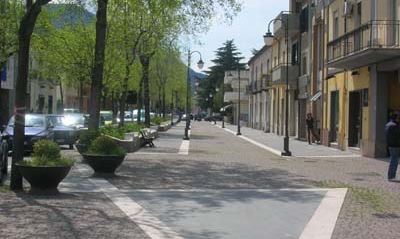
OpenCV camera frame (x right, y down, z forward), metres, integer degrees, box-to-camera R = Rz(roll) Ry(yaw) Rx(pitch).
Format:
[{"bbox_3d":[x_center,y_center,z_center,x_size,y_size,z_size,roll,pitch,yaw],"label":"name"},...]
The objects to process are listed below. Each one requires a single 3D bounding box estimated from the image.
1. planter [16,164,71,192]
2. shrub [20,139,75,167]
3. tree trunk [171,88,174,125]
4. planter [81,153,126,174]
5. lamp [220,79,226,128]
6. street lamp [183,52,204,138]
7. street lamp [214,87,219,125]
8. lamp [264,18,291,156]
[{"bbox_3d":[-3.274,1.226,13.148,1.200,0.570,1.200,0,0,-1],"label":"planter"},{"bbox_3d":[-3.232,0.701,13.144,1.120,0.560,1.100,0,0,-1],"label":"shrub"},{"bbox_3d":[-3.618,-1.553,82.000,0.380,4.800,0.380,0,0,0],"label":"tree trunk"},{"bbox_3d":[-2.560,1.197,16.798,1.200,0.570,1.200,0,0,-1],"label":"planter"},{"bbox_3d":[2.469,-1.709,74.472,1.100,5.450,0.420,0,0,-1],"label":"lamp"},{"bbox_3d":[-0.394,-1.418,38.582,1.100,5.450,0.420,0,0,-1],"label":"street lamp"},{"bbox_3d":[2.158,-1.914,98.972,1.100,5.450,0.420,0,0,-1],"label":"street lamp"},{"bbox_3d":[3.136,-1.293,24.872,1.100,5.450,0.420,0,0,-1],"label":"lamp"}]

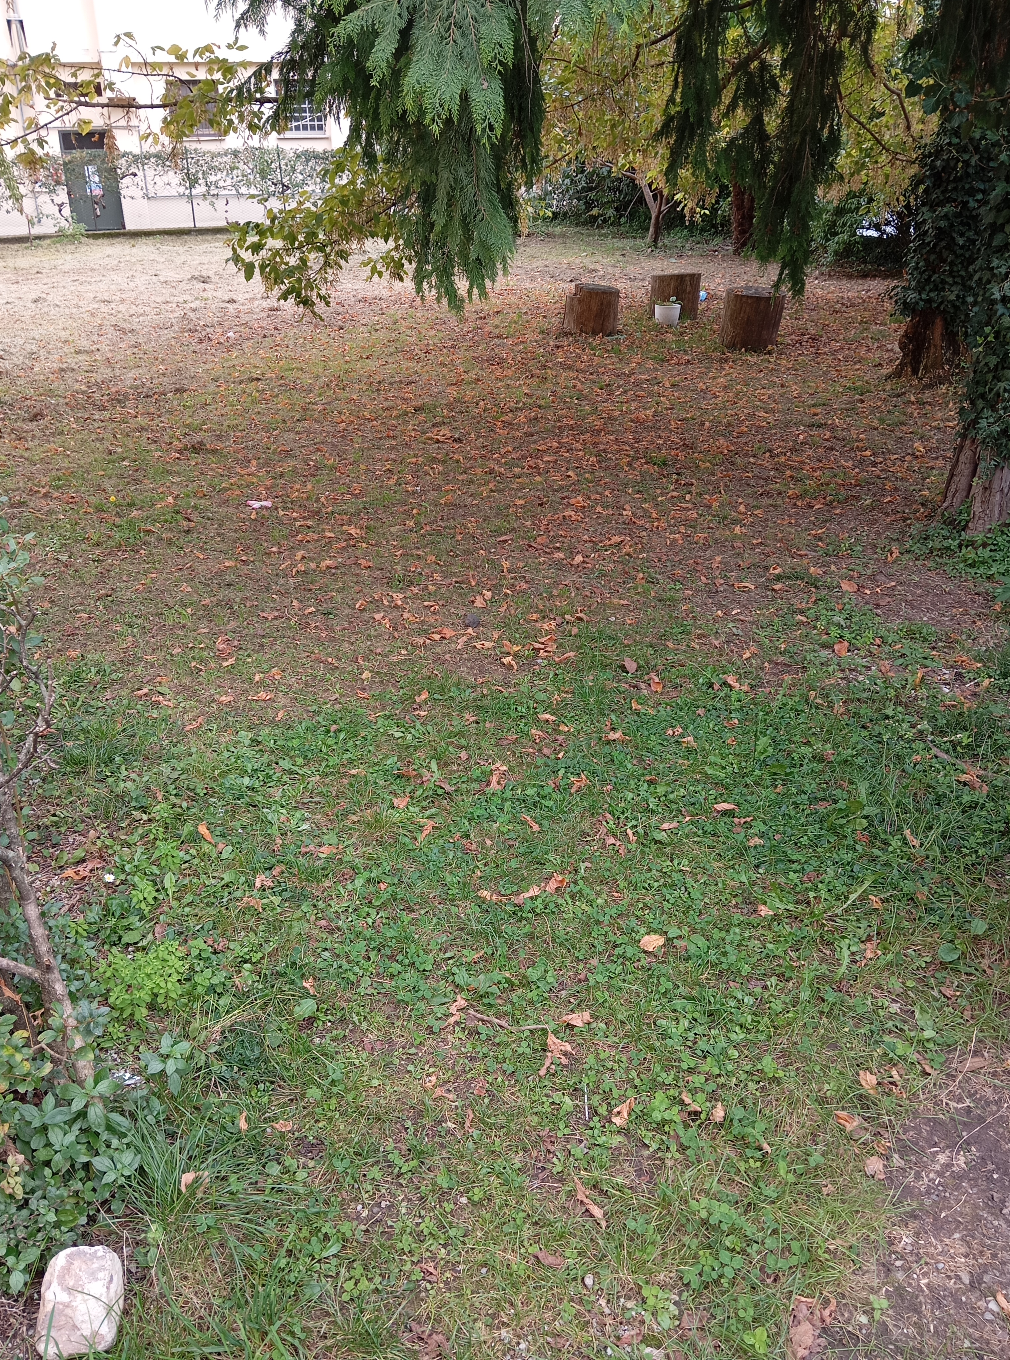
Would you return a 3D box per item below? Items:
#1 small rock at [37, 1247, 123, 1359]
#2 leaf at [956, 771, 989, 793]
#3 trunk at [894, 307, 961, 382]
[{"bbox_3d":[-0.594,0.867,1.538,0.115,0.095,0.145,-5,26,-9],"label":"small rock"},{"bbox_3d":[1.193,0.262,2.814,0.078,0.035,0.065,16,30,30],"label":"leaf"},{"bbox_3d":[3.068,-2.438,7.836,0.500,0.520,0.460,9,27,19],"label":"trunk"}]

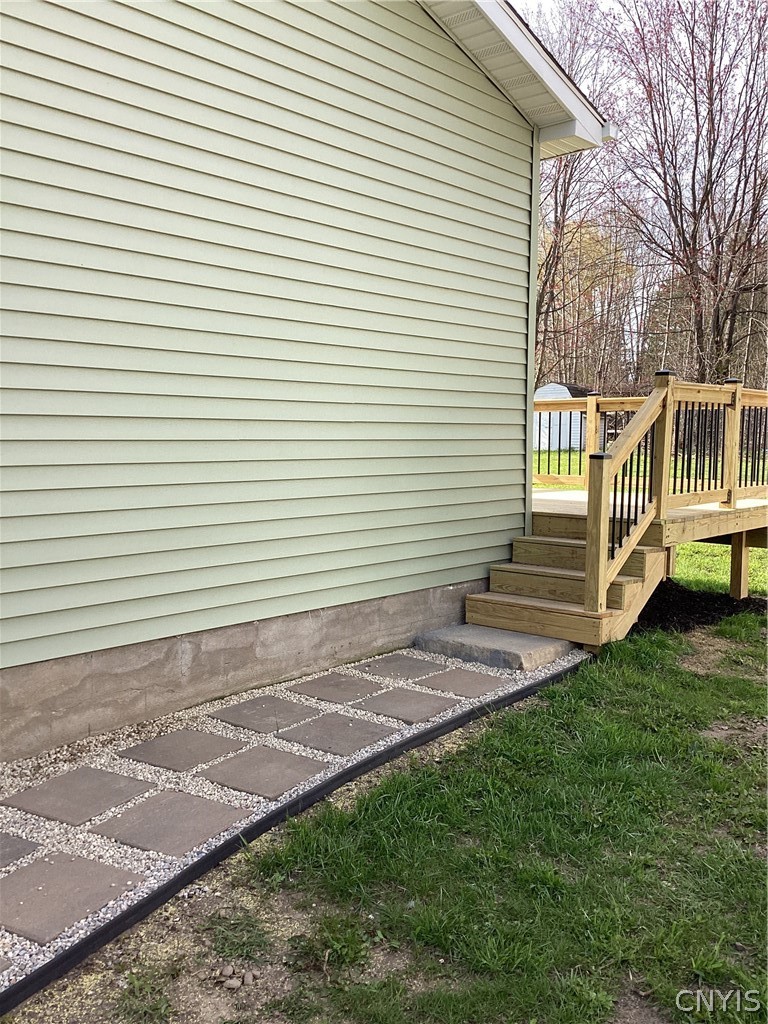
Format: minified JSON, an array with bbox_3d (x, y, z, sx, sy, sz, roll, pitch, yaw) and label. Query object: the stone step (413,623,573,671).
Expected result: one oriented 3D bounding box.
[{"bbox_3d":[0.687,0.802,5.563,0.771,0.109,0.636,5,7,42],"label":"stone step"}]

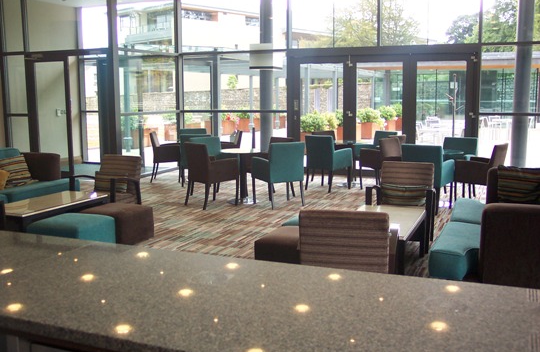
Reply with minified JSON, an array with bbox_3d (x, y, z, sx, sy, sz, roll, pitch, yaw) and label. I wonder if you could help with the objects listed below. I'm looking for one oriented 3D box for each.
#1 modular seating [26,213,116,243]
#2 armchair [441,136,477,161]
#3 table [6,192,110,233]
[{"bbox_3d":[-1.847,0.579,5.258,0.600,0.345,0.600,3,8,22],"label":"modular seating"},{"bbox_3d":[2.709,-0.112,8.348,0.540,0.865,0.560,6,10,39],"label":"armchair"},{"bbox_3d":[-2.177,0.489,5.559,0.600,0.450,1.200,3,8,22],"label":"table"}]

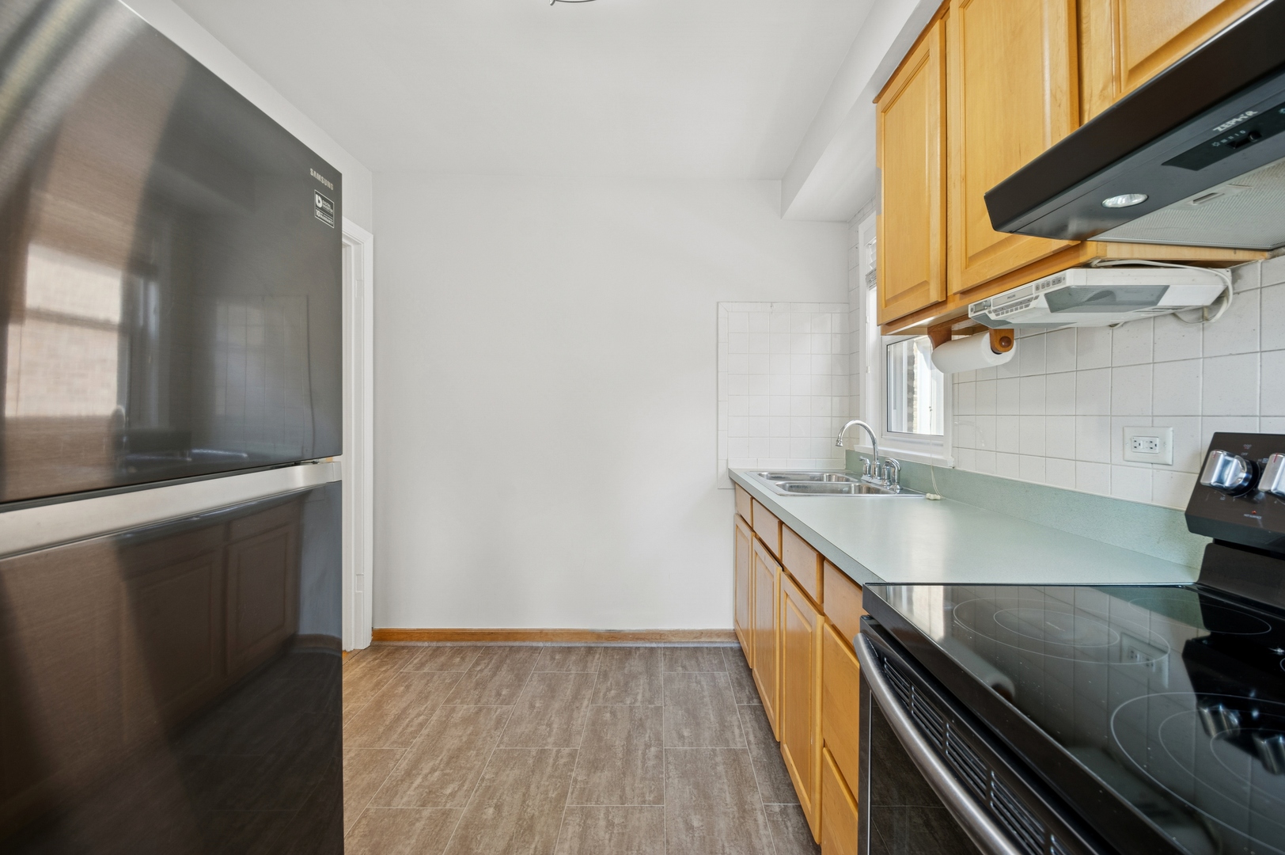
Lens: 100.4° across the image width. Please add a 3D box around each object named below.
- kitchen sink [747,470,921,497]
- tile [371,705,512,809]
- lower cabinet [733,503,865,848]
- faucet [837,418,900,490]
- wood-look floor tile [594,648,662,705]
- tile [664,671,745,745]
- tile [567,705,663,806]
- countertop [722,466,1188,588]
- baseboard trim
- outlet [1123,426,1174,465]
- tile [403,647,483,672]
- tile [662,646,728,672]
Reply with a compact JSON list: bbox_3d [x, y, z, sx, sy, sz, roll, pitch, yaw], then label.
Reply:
[{"bbox_3d":[0.768,0.319,2.259,0.535,0.180,0.790,0,1,1],"label":"kitchen sink"},{"bbox_3d":[-0.704,1.190,1.972,0.306,0.010,0.590,0,1,1],"label":"tile"},{"bbox_3d":[0.759,0.734,1.860,0.600,0.905,1.910,0,1,1],"label":"lower cabinet"},{"bbox_3d":[0.906,0.101,2.177,0.205,0.266,0.320,0,1,1],"label":"faucet"},{"bbox_3d":[-0.059,1.152,2.501,0.305,0.010,0.584,0,1,1],"label":"wood-look floor tile"},{"bbox_3d":[0.245,1.182,2.268,0.308,0.010,0.582,0,1,1],"label":"tile"},{"bbox_3d":[-0.074,1.160,1.924,0.304,0.010,0.570,0,1,1],"label":"tile"},{"bbox_3d":[0.710,0.250,1.806,0.603,0.040,1.924,0,1,1],"label":"countertop"},{"bbox_3d":[-0.468,1.090,2.809,1.925,0.079,0.016,0,1,1],"label":"baseboard trim"},{"bbox_3d":[1.034,0.037,1.100,0.010,0.073,0.112,0,1,1],"label":"outlet"},{"bbox_3d":[-0.997,1.173,2.704,0.308,0.010,0.288,0,1,1],"label":"tile"},{"bbox_3d":[0.252,1.147,2.639,0.305,0.010,0.293,0,1,1],"label":"tile"}]

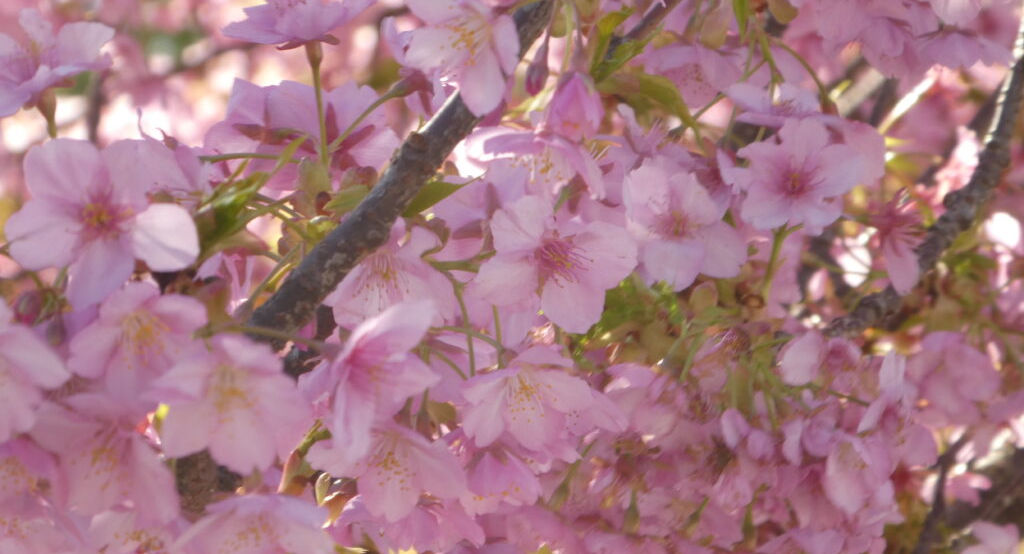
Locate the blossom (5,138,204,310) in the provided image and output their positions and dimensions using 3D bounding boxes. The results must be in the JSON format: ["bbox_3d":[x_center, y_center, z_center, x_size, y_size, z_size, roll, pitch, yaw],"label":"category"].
[{"bbox_3d":[-0.092,-0.012,1.420,0.044,0.038,0.017,0,0,-2],"label":"blossom"}]

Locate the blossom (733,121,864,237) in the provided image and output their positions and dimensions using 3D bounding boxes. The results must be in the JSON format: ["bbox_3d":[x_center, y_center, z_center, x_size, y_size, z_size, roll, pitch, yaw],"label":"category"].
[{"bbox_3d":[0.073,-0.026,1.620,0.034,0.031,0.016,0,0,0],"label":"blossom"}]

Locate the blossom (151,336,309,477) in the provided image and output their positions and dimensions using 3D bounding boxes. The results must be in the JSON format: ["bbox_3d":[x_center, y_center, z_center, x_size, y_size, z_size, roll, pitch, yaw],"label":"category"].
[{"bbox_3d":[-0.062,0.028,1.400,0.035,0.031,0.019,0,27,0],"label":"blossom"}]

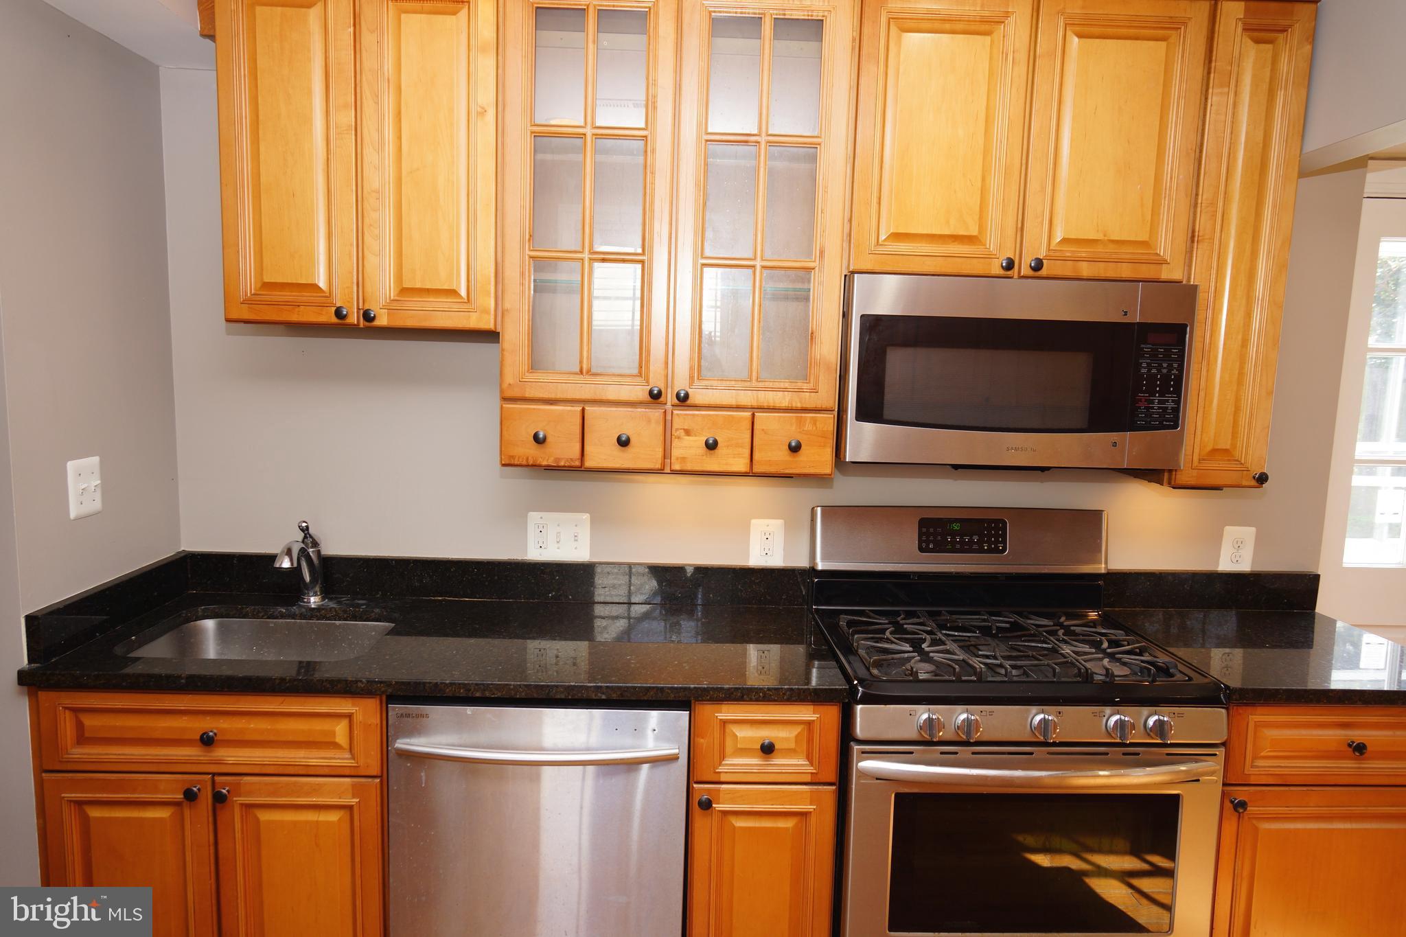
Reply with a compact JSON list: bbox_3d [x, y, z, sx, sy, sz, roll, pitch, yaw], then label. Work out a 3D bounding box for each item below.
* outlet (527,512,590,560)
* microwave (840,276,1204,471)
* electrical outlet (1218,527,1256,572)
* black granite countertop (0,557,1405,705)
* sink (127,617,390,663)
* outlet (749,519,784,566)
[{"bbox_3d":[-0.380,0.179,2.473,0.162,0.125,0.008,1,7,-1],"label":"outlet"},{"bbox_3d":[0.694,-0.231,2.249,0.759,0.416,0.396,1,7,-1],"label":"microwave"},{"bbox_3d":[1.435,0.217,2.516,0.087,0.121,0.008,1,7,-1],"label":"electrical outlet"},{"bbox_3d":[0.155,0.361,2.192,3.052,0.134,0.633,1,7,-1],"label":"black granite countertop"},{"bbox_3d":[-1.002,0.487,2.172,0.546,0.200,0.415,1,7,-1],"label":"sink"},{"bbox_3d":[0.170,0.198,2.487,0.090,0.125,0.008,1,7,-1],"label":"outlet"}]

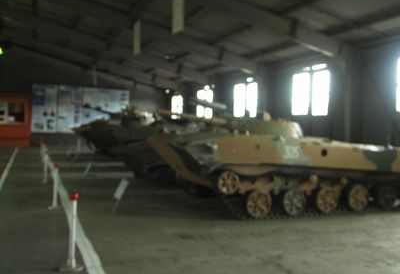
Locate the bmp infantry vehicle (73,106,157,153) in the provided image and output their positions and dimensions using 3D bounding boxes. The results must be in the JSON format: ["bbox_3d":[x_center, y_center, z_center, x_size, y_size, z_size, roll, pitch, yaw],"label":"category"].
[{"bbox_3d":[-2.892,-0.049,20.613,6.100,2.400,2.850,1,1,-22],"label":"bmp infantry vehicle"}]

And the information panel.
[{"bbox_3d":[-8.986,-2.017,32.766,7.220,3.480,0.120,1,1,-22],"label":"information panel"}]

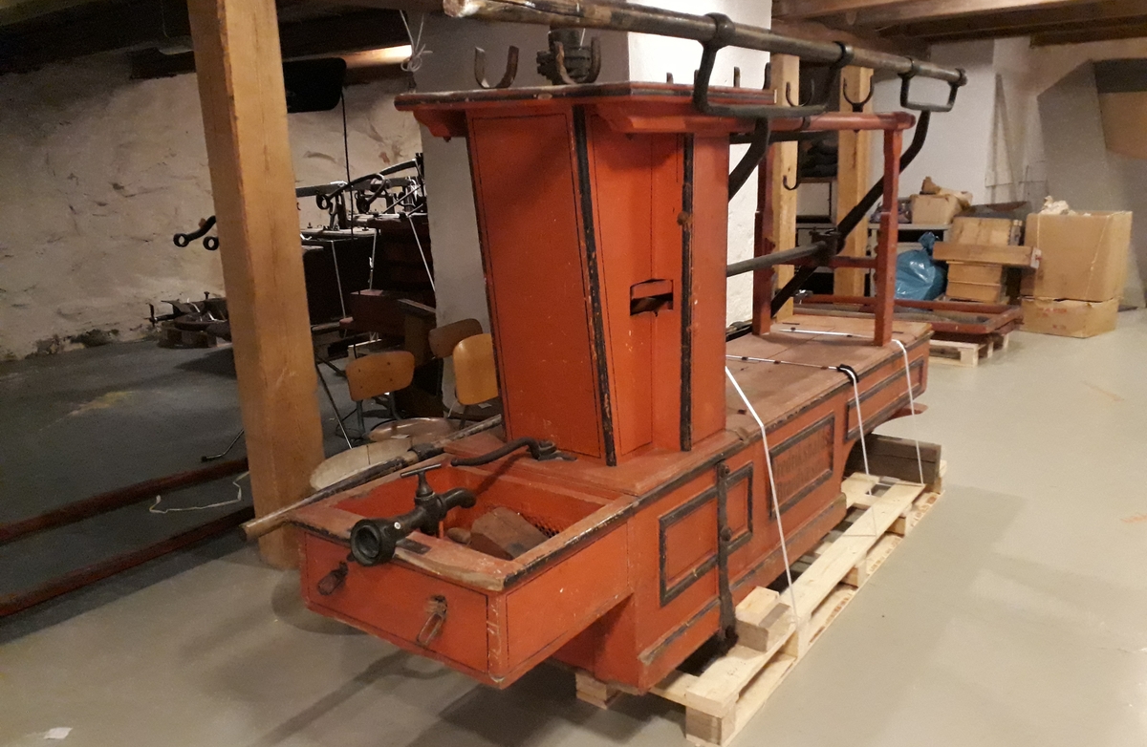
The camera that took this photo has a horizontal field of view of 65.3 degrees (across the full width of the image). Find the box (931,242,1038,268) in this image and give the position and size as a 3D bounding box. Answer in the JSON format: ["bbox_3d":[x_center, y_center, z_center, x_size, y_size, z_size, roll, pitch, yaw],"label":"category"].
[{"bbox_3d":[3.329,-0.970,7.201,0.220,0.145,0.803,-14,18,-40],"label":"box"}]

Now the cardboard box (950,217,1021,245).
[{"bbox_3d":[3.376,-1.151,7.226,0.280,0.220,0.500,-14,18,-40],"label":"cardboard box"}]

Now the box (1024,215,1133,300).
[{"bbox_3d":[4.097,-0.980,7.302,0.483,0.675,0.594,-13,17,-39],"label":"box"}]

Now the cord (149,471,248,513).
[{"bbox_3d":[-1.790,0.576,4.333,0.400,0.025,0.480,-5,14,-14],"label":"cord"}]

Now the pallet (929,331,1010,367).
[{"bbox_3d":[2.664,-0.267,6.917,1.208,0.146,0.826,10,18,43],"label":"pallet"}]

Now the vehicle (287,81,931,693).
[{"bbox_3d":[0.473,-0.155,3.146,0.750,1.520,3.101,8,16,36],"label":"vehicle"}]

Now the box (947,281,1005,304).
[{"bbox_3d":[3.325,-0.678,7.297,0.240,0.135,0.440,-14,18,-40],"label":"box"}]

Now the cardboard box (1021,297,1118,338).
[{"bbox_3d":[4.061,-0.497,7.343,0.463,0.292,0.544,-12,16,-35],"label":"cardboard box"}]

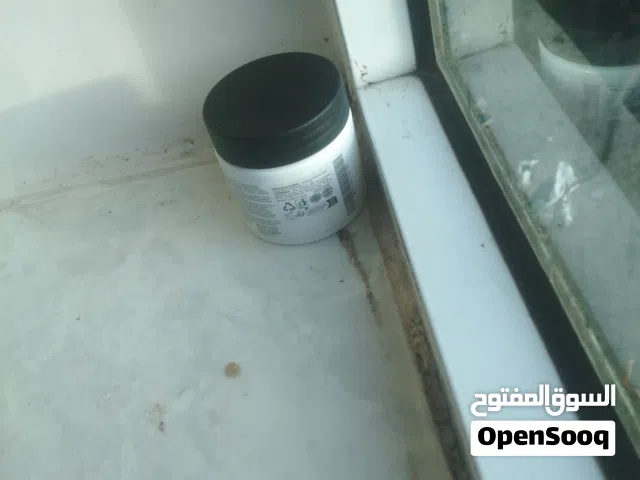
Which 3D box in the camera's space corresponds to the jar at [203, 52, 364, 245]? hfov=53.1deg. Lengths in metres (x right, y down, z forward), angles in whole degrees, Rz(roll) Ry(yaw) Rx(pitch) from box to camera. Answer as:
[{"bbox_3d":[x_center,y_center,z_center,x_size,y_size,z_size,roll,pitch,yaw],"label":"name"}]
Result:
[{"bbox_3d":[-0.014,-0.043,0.305,0.065,0.065,0.065,-9,46,10],"label":"jar"}]

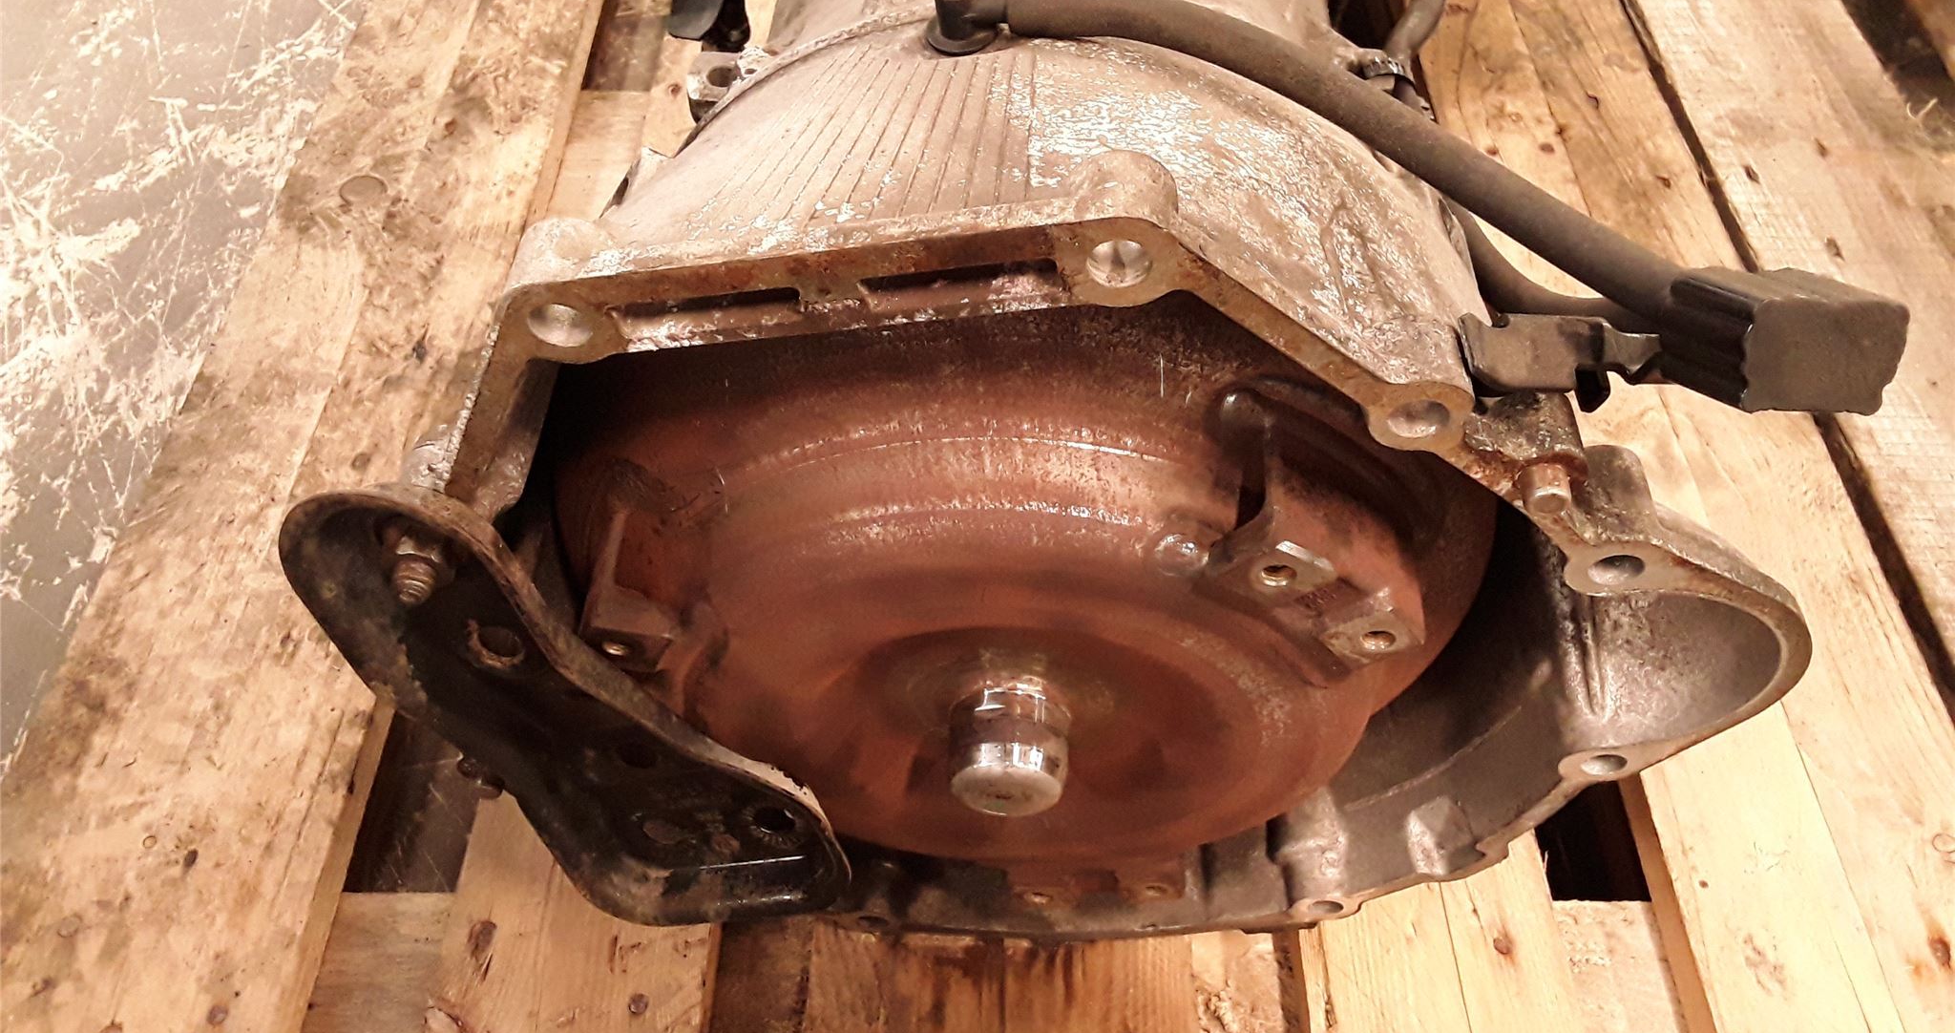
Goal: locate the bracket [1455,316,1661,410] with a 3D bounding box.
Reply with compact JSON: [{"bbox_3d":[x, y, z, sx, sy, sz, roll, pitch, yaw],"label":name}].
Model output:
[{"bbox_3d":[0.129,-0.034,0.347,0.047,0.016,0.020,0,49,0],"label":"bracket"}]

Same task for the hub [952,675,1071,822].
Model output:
[{"bbox_3d":[0.009,0.064,0.445,0.034,0.034,0.029,2,55,2],"label":"hub"}]

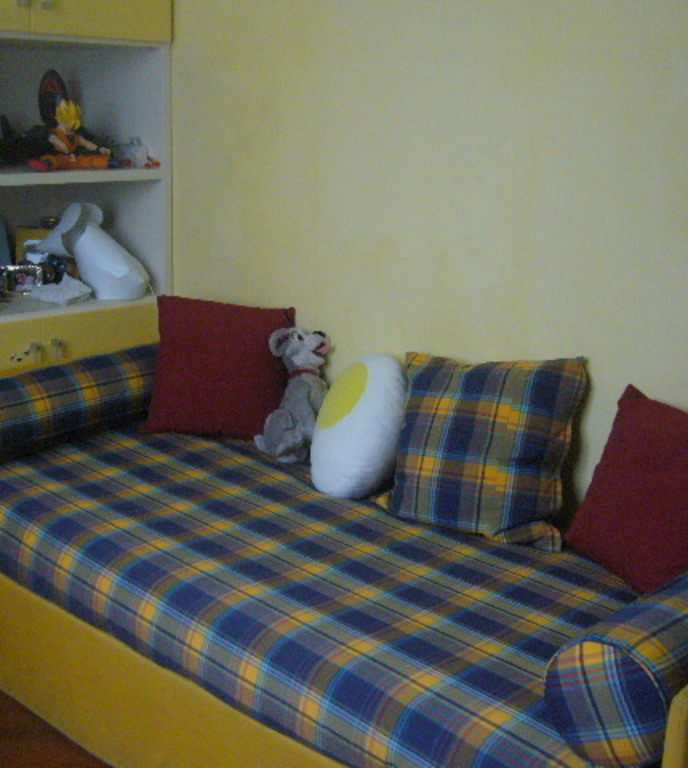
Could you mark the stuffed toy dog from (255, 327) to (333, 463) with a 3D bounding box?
[{"bbox_3d":[-0.136,0.022,2.754,0.205,0.348,0.150,4,15,6],"label":"stuffed toy dog"}]

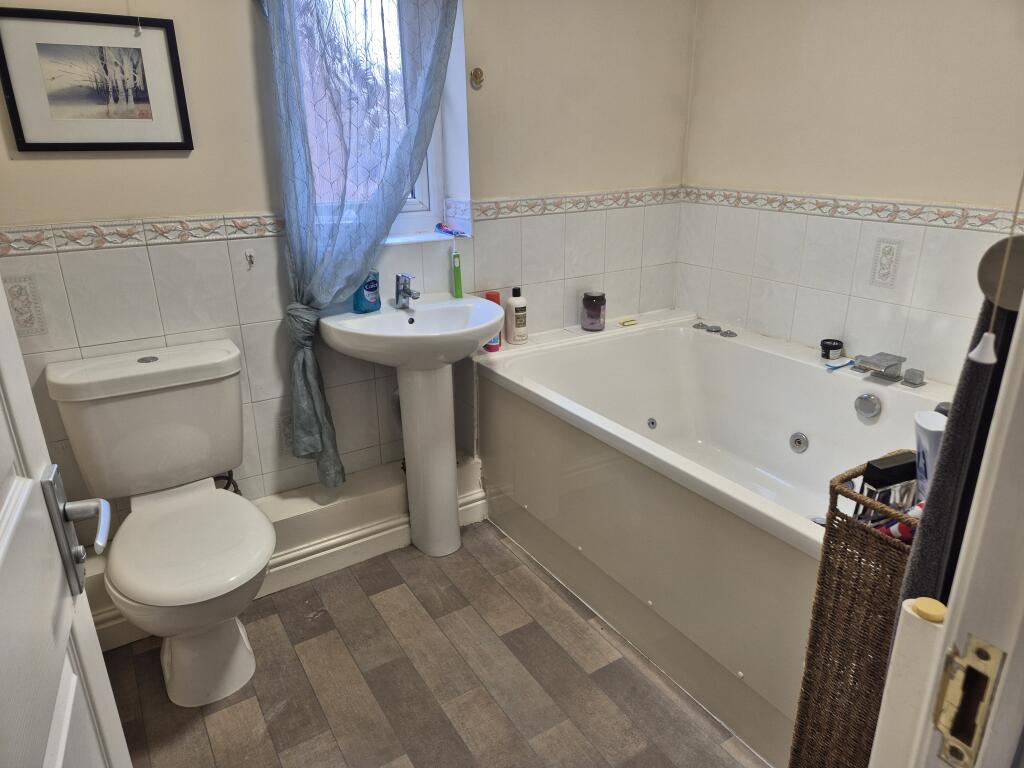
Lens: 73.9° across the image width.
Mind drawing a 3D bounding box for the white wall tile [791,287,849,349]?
[{"bbox_3d":[1.086,-0.226,2.404,0.012,0.212,0.200,-12,23,-30],"label":"white wall tile"}]

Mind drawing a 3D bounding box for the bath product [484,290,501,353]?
[{"bbox_3d":[-0.070,-0.224,2.439,0.058,0.215,0.054,-1,20,-2],"label":"bath product"}]

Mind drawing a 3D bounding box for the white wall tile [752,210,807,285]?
[{"bbox_3d":[0.989,-0.502,2.512,0.010,0.247,0.199,-13,23,-31],"label":"white wall tile"}]

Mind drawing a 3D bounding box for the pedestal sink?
[{"bbox_3d":[-0.275,0.175,2.200,0.556,0.821,0.467,-13,23,-31],"label":"pedestal sink"}]

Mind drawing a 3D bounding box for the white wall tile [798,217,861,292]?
[{"bbox_3d":[1.121,-0.455,2.399,0.010,0.251,0.203,-13,23,-31],"label":"white wall tile"}]

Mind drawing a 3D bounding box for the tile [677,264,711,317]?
[{"bbox_3d":[0.775,-0.402,2.914,0.010,0.206,0.189,-13,23,-31],"label":"tile"}]

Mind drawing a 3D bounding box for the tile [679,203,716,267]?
[{"bbox_3d":[0.783,-0.625,2.878,0.010,0.251,0.196,-13,23,-31],"label":"tile"}]

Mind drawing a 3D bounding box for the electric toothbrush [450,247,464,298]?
[{"bbox_3d":[-0.184,-0.374,2.252,0.030,0.181,0.030,-4,20,-9],"label":"electric toothbrush"}]

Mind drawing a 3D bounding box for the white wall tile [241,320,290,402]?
[{"bbox_3d":[-0.731,-0.079,2.136,0.203,0.251,0.010,-13,23,-31],"label":"white wall tile"}]

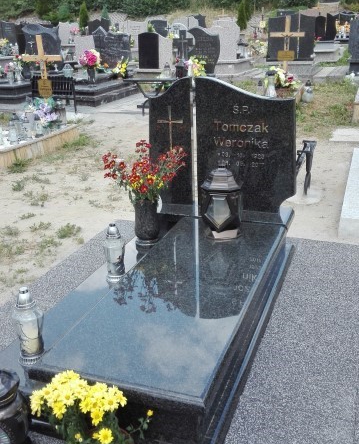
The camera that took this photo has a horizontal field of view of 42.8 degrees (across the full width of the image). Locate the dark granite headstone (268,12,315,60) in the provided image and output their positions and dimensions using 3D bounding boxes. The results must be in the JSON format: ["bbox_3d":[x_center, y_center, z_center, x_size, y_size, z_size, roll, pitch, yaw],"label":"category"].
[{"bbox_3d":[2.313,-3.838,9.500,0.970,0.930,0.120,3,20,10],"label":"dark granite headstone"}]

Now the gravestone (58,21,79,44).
[{"bbox_3d":[-3.499,-5.985,14.500,0.680,0.780,0.140,5,21,21],"label":"gravestone"}]

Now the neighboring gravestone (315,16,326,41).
[{"bbox_3d":[4.567,-6.254,14.800,0.380,0.750,0.120,6,21,20],"label":"neighboring gravestone"}]

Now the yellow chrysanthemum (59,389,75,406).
[{"bbox_3d":[-0.388,0.606,1.581,0.050,0.050,0.038,-8,22,-17],"label":"yellow chrysanthemum"}]

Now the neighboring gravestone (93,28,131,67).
[{"bbox_3d":[-1.798,-4.596,12.200,1.000,1.050,0.170,7,22,20],"label":"neighboring gravestone"}]

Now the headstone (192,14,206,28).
[{"bbox_3d":[0.918,-8.887,20.500,0.750,0.950,0.140,7,22,20],"label":"headstone"}]

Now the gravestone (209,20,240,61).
[{"bbox_3d":[1.024,-4.083,10.300,0.740,0.880,0.120,5,21,21],"label":"gravestone"}]

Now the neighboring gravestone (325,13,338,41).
[{"bbox_3d":[4.979,-6.388,15.000,0.420,0.830,0.120,6,21,20],"label":"neighboring gravestone"}]

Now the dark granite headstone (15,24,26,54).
[{"bbox_3d":[-3.576,-4.083,10.300,0.320,0.740,0.120,5,21,21],"label":"dark granite headstone"}]

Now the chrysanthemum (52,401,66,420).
[{"bbox_3d":[-0.413,0.649,1.576,0.047,0.052,0.038,-8,22,-18],"label":"chrysanthemum"}]

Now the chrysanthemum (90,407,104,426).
[{"bbox_3d":[-0.284,0.672,1.586,0.047,0.052,0.038,-6,22,-13],"label":"chrysanthemum"}]

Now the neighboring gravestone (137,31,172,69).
[{"bbox_3d":[-0.660,-4.719,12.600,0.920,0.950,0.160,7,22,20],"label":"neighboring gravestone"}]

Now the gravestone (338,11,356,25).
[{"bbox_3d":[5.136,-6.023,14.000,0.530,0.820,0.120,5,21,21],"label":"gravestone"}]

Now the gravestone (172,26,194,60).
[{"bbox_3d":[0.118,-4.547,12.000,0.560,0.880,0.140,7,22,20],"label":"gravestone"}]

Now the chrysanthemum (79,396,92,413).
[{"bbox_3d":[-0.300,0.582,1.460,0.042,0.042,0.032,5,21,21],"label":"chrysanthemum"}]

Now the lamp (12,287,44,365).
[{"bbox_3d":[-0.586,0.403,1.764,0.125,0.326,0.125,6,21,20],"label":"lamp"}]

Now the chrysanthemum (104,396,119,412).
[{"bbox_3d":[-0.236,0.633,1.593,0.049,0.050,0.038,-5,21,-11],"label":"chrysanthemum"}]

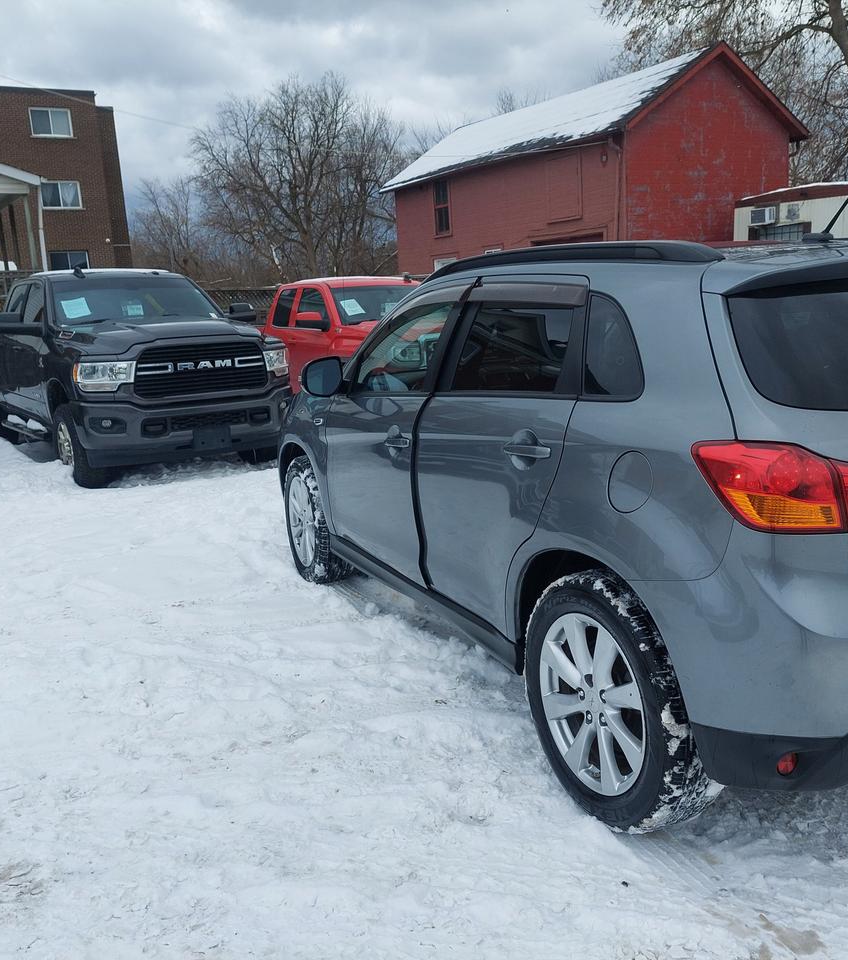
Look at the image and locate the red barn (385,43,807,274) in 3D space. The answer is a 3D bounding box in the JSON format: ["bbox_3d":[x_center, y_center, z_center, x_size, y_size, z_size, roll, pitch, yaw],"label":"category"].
[{"bbox_3d":[3.944,-7.054,24.235,5.850,6.480,10.480,-9,13,-29],"label":"red barn"}]

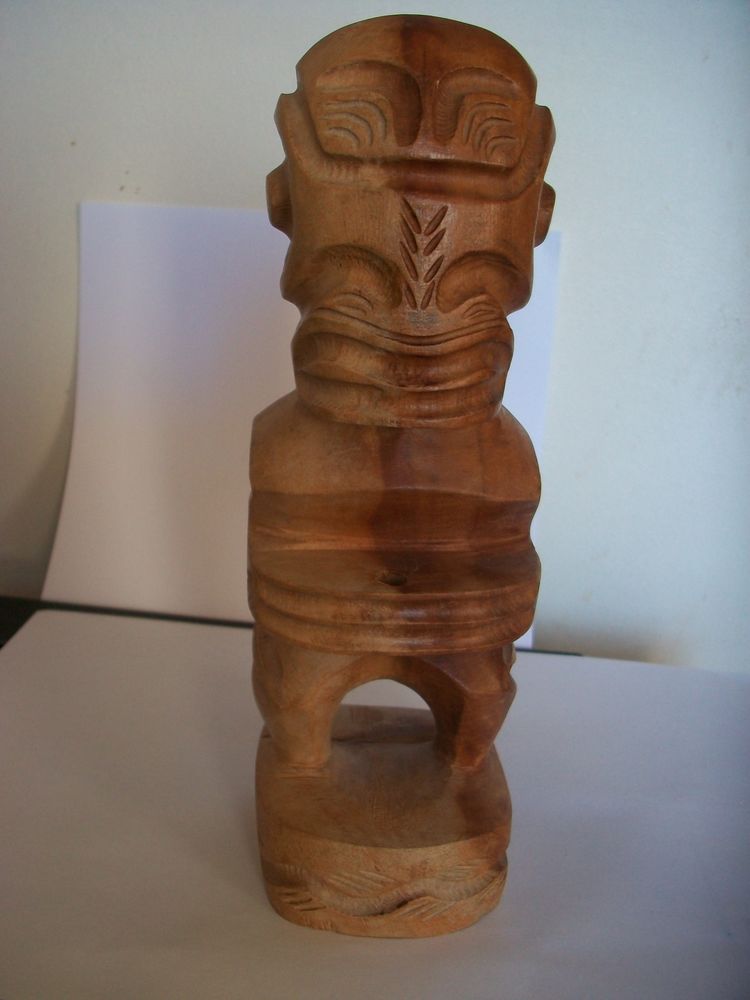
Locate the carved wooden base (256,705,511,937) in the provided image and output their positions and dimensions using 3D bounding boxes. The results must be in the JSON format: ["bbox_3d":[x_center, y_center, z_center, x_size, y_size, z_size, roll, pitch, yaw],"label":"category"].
[{"bbox_3d":[0.001,0.082,0.259,0.063,0.027,0.060,3,17,-2],"label":"carved wooden base"}]

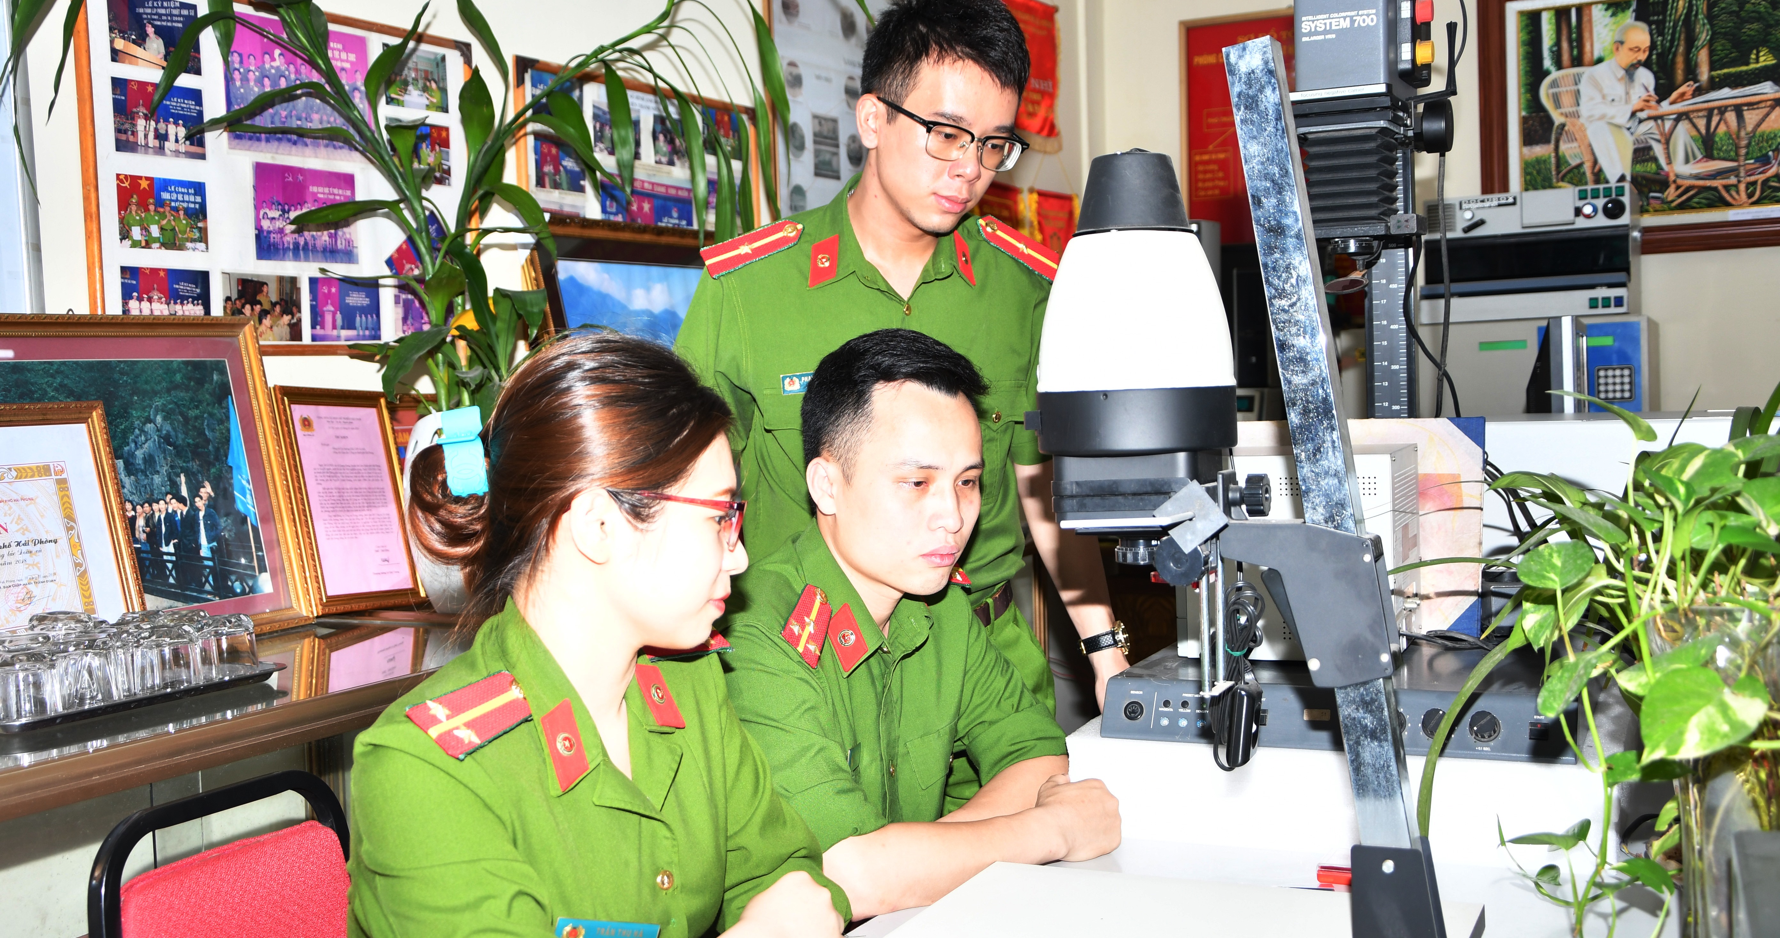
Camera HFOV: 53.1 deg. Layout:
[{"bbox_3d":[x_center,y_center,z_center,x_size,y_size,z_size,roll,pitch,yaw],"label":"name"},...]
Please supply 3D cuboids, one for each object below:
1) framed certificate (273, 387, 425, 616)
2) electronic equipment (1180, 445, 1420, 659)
[{"bbox_3d":[-0.814,0.046,2.697,0.030,0.340,0.256,-15,-5,21],"label":"framed certificate"},{"bbox_3d":[0.482,0.092,2.052,0.241,0.228,0.220,-1,3,26],"label":"electronic equipment"}]

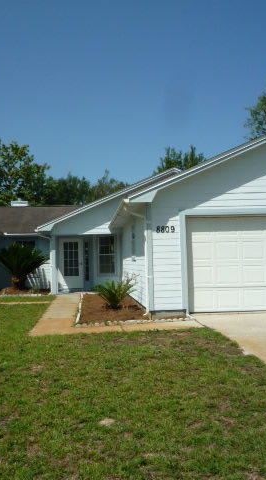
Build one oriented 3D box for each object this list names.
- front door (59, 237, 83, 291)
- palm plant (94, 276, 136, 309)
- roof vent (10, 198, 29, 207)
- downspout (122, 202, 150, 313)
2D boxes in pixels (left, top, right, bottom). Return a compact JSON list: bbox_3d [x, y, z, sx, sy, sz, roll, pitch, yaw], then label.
[{"bbox_3d":[-2.488,0.951,18.700,0.960,2.080,0.100,-1,-3,-5],"label":"front door"},{"bbox_3d":[-0.456,1.352,11.900,1.050,0.820,1.000,-1,-3,-5],"label":"palm plant"},{"bbox_3d":[-5.868,-1.921,24.000,0.920,0.420,0.700,-1,-3,-5],"label":"roof vent"},{"bbox_3d":[0.080,0.432,10.500,0.560,2.450,0.100,-1,-3,-5],"label":"downspout"}]

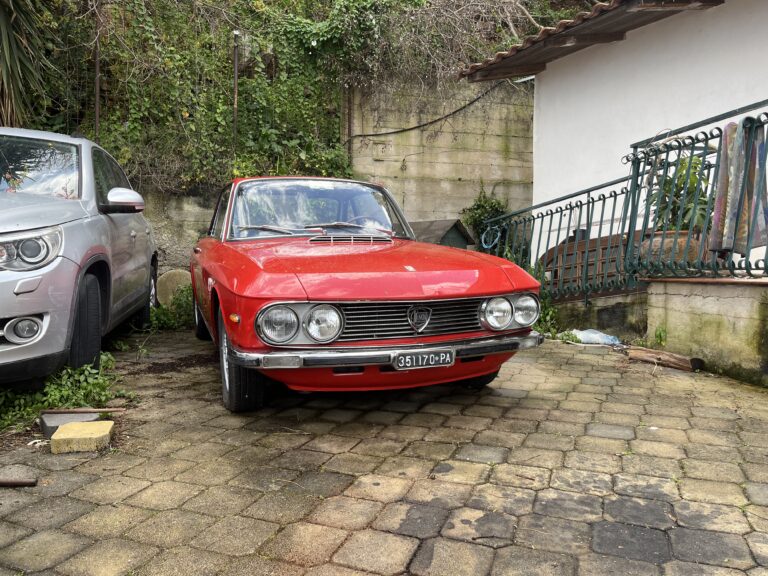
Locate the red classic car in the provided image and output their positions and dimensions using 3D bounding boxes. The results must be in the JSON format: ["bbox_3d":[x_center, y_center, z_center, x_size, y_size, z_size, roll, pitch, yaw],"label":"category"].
[{"bbox_3d":[-0.561,-0.131,4.217,1.560,1.300,3.970,-2,6,-21],"label":"red classic car"}]

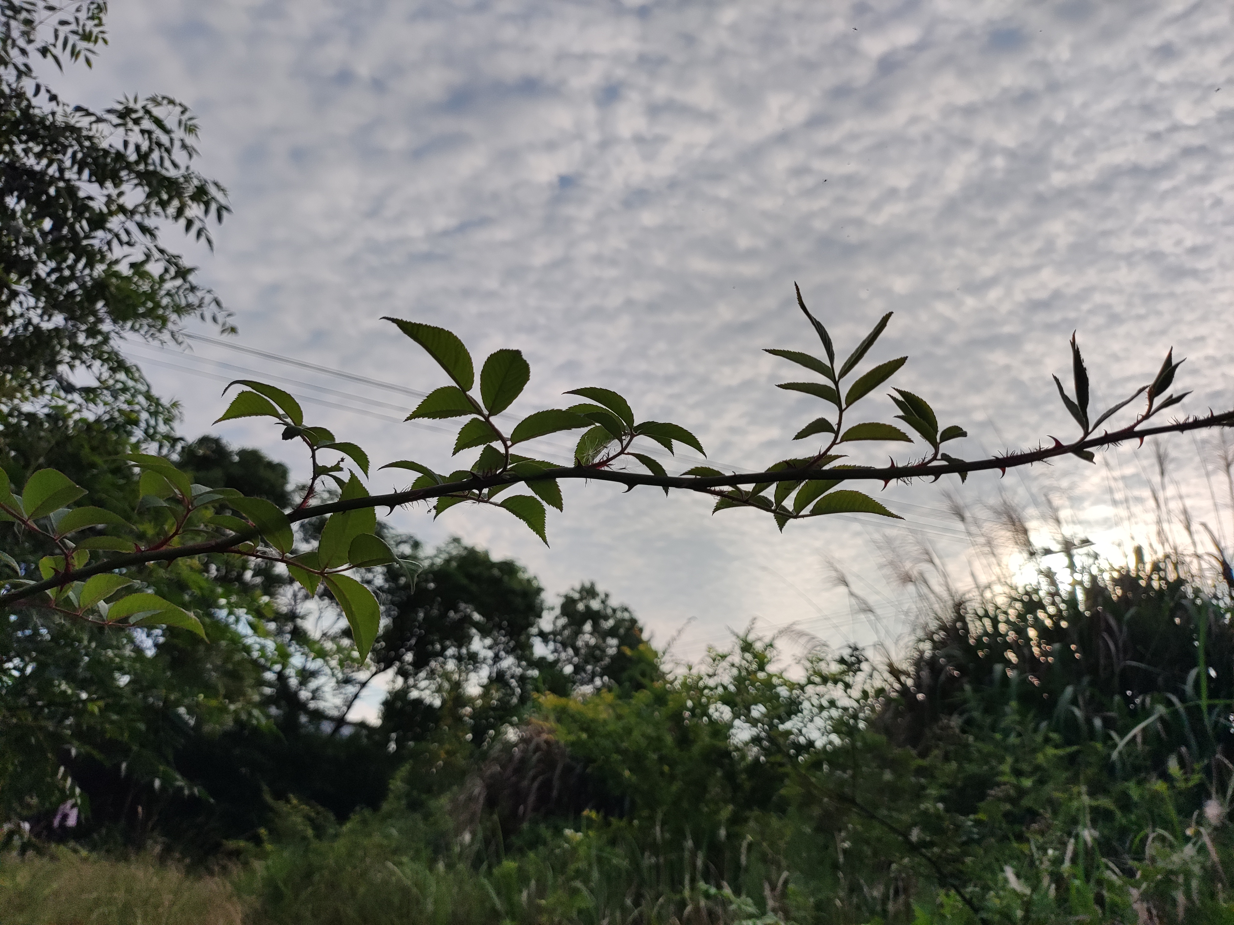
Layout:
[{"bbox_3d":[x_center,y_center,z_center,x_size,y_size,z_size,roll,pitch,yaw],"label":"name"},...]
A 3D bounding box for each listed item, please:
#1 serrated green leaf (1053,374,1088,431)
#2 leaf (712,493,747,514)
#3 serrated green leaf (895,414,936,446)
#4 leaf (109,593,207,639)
[{"bbox_3d":[0.223,-0.029,0.440,0.006,0.031,0.008,-19,-10,-45],"label":"serrated green leaf"},{"bbox_3d":[0.058,0.020,0.446,0.020,0.006,0.014,-21,-50,18],"label":"leaf"},{"bbox_3d":[0.144,-0.016,0.430,0.026,0.005,0.012,36,-18,6],"label":"serrated green leaf"},{"bbox_3d":[-0.234,0.078,0.455,0.049,0.010,0.023,12,-50,0],"label":"leaf"}]

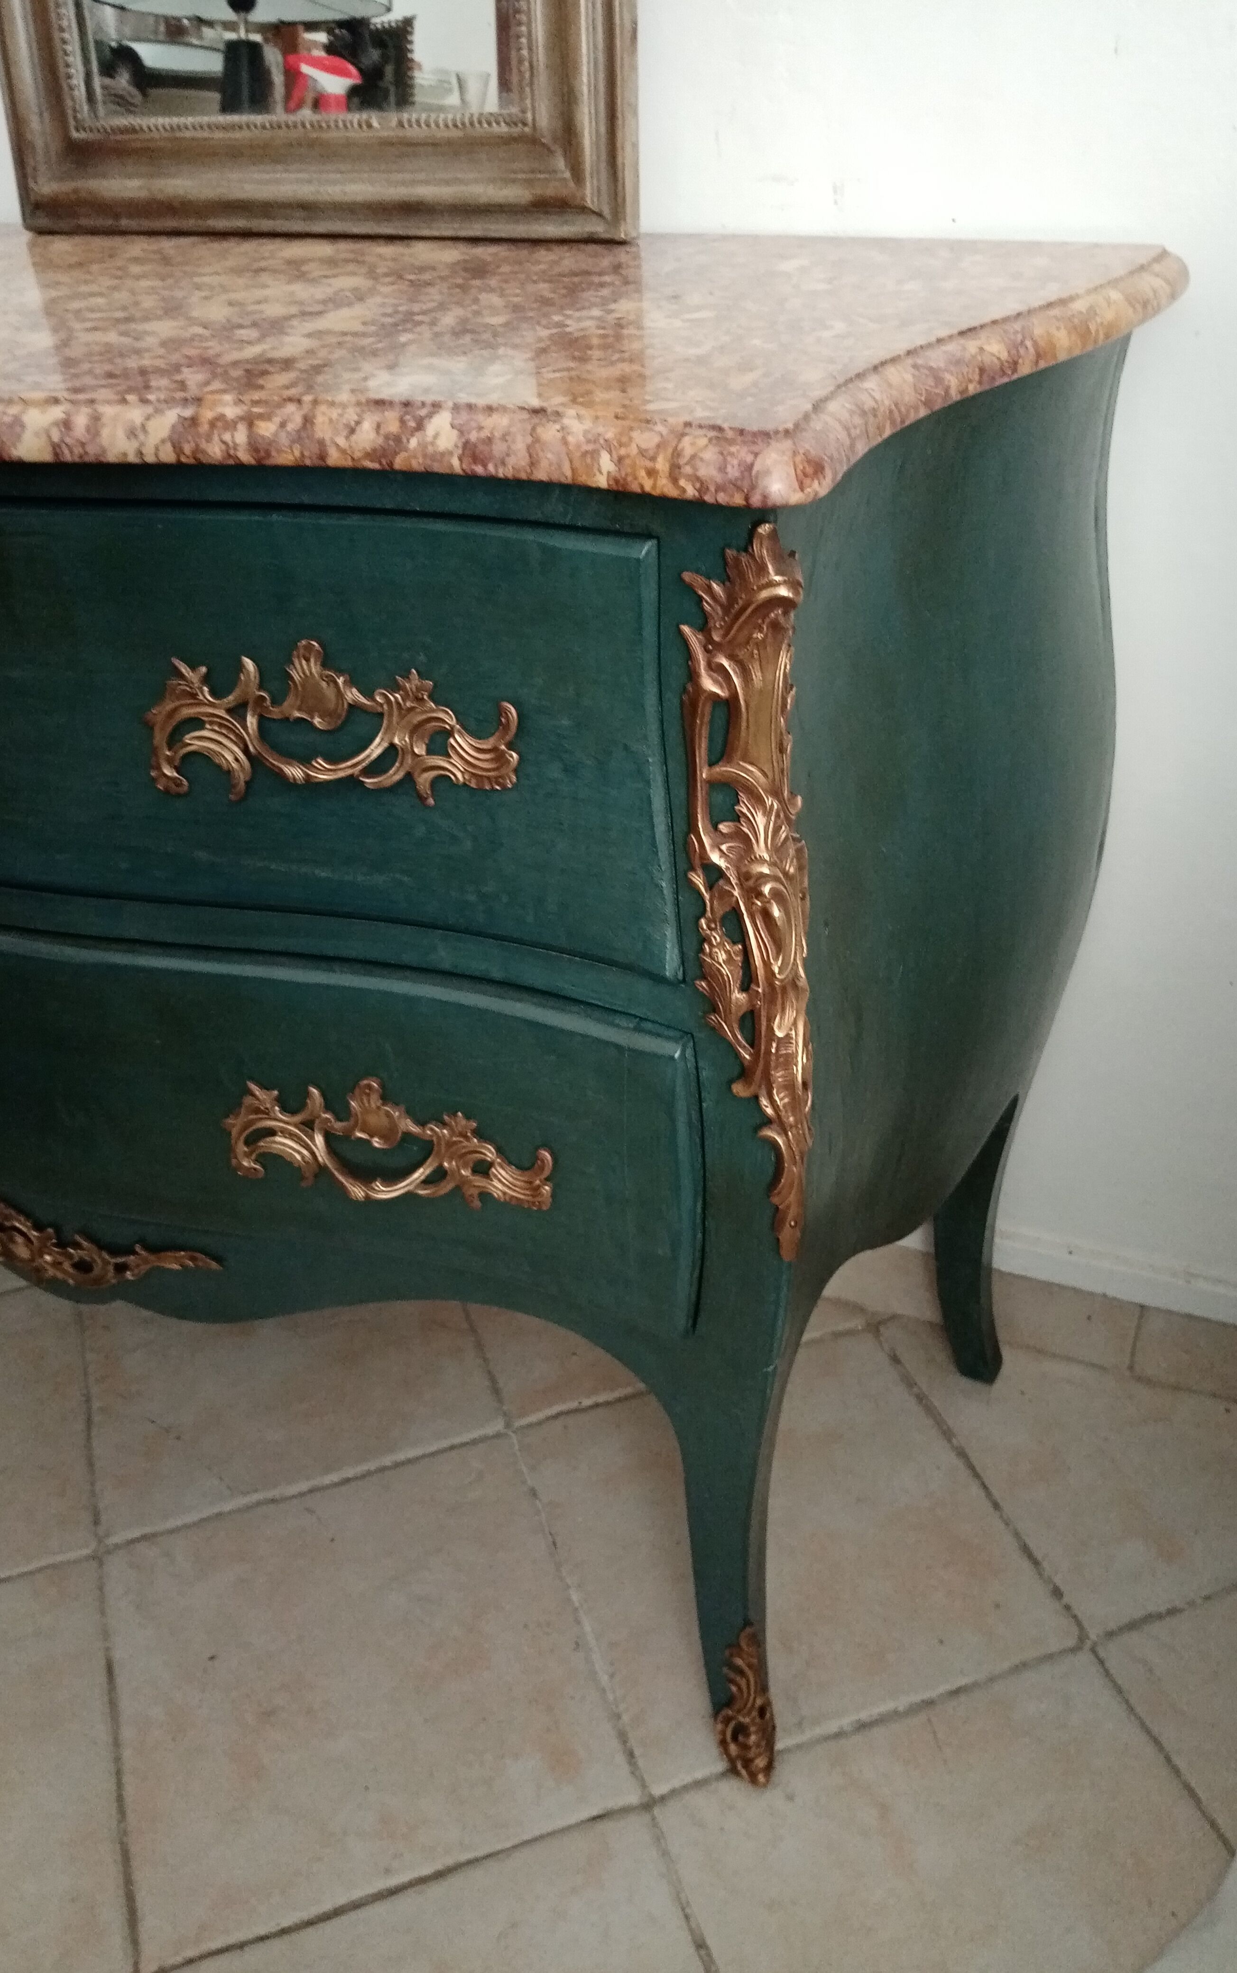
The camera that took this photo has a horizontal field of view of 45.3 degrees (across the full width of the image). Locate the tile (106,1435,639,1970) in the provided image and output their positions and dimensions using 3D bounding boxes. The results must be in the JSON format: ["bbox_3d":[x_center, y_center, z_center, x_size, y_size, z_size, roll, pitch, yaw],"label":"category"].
[{"bbox_3d":[-0.191,0.491,1.069,0.328,0.010,0.328,-12,34,-15],"label":"tile"}]

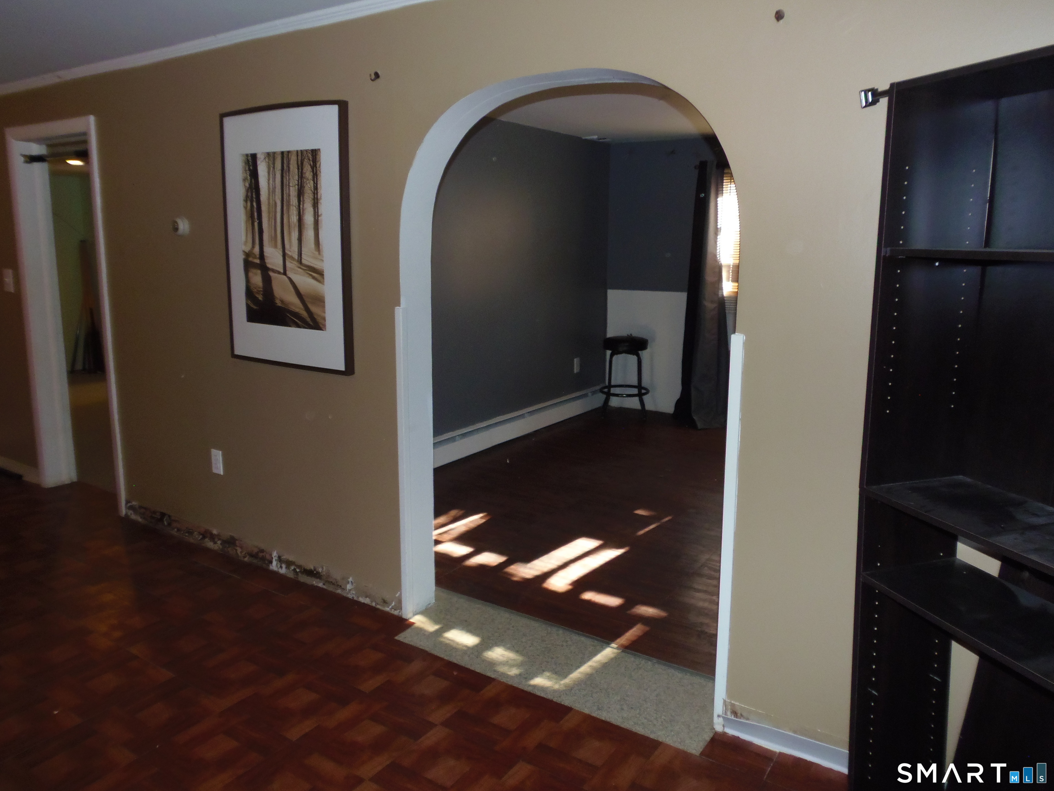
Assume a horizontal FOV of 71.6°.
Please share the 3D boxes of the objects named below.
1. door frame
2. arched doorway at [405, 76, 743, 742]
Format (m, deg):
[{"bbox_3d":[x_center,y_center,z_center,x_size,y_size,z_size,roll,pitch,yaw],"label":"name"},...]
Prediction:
[{"bbox_3d":[-2.538,-0.428,4.142,0.919,2.103,0.166,8,12,31],"label":"door frame"},{"bbox_3d":[0.102,-0.021,2.526,1.304,2.009,0.171,8,12,31],"label":"arched doorway"}]

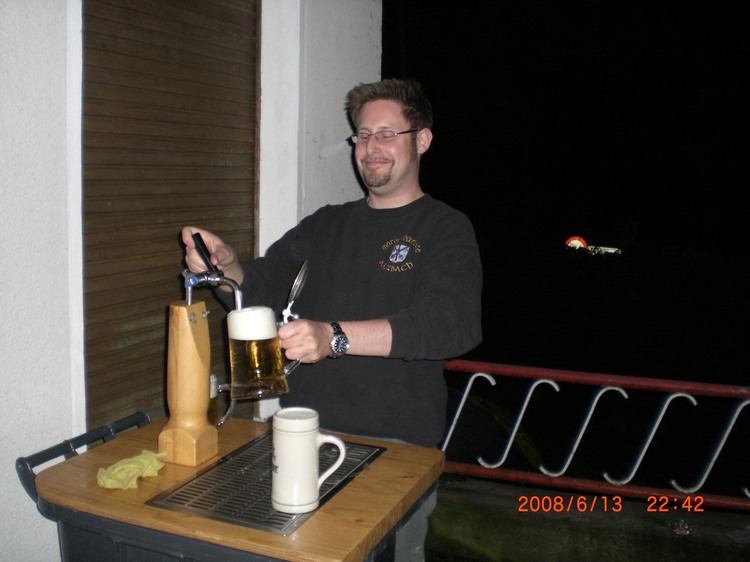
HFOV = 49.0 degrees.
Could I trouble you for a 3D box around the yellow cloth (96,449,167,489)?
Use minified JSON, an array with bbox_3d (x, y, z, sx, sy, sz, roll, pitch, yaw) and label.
[{"bbox_3d":[-0.452,0.352,1.561,0.075,0.035,0.149,5,9,22],"label":"yellow cloth"}]

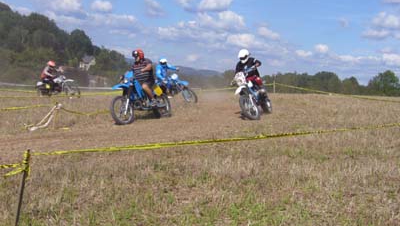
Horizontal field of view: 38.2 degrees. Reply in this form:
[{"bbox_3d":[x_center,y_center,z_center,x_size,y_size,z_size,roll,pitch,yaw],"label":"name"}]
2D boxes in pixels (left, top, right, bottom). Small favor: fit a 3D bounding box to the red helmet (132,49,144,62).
[{"bbox_3d":[-1.488,-1.391,13.980,0.310,0.270,0.250,-9,9,-36],"label":"red helmet"}]

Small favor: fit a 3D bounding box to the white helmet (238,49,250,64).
[{"bbox_3d":[1.076,-1.369,14.000,0.260,0.300,0.330,-8,12,20],"label":"white helmet"}]

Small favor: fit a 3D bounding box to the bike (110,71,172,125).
[{"bbox_3d":[-1.380,-0.410,14.080,0.820,1.200,2.120,1,7,36],"label":"bike"}]

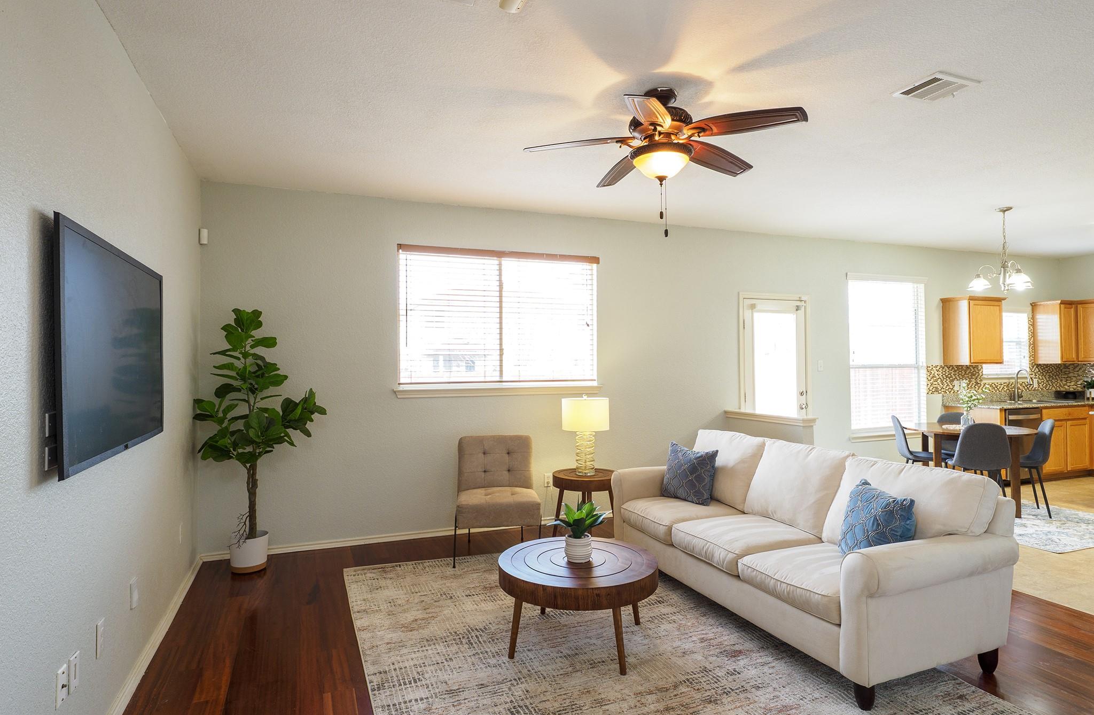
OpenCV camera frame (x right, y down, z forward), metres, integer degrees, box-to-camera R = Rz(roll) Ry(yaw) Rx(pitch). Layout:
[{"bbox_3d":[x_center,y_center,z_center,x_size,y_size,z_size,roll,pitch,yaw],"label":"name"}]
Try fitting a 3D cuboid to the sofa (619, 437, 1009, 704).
[{"bbox_3d":[1.305,0.975,3.295,0.914,0.894,2.095,0,-1,-23],"label":"sofa"}]

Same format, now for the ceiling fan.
[{"bbox_3d":[0.562,-1.096,2.841,1.330,0.452,1.330,0,-1,0],"label":"ceiling fan"}]

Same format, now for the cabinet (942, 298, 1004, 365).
[{"bbox_3d":[5.004,-0.309,6.686,0.597,0.766,0.330,0,-1,-20],"label":"cabinet"}]

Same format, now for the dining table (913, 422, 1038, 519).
[{"bbox_3d":[4.040,1.053,5.441,1.040,0.755,1.040,-1,-1,19],"label":"dining table"}]

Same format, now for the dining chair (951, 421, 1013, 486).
[{"bbox_3d":[3.911,1.015,5.153,0.440,0.860,0.510,-1,-1,24],"label":"dining chair"}]

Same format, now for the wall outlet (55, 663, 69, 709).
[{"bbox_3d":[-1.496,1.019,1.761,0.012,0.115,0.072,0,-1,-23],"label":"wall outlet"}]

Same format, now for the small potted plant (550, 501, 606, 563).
[{"bbox_3d":[0.157,0.875,2.860,0.268,0.292,0.255,0,-1,0],"label":"small potted plant"}]

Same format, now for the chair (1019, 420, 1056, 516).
[{"bbox_3d":[4.319,0.997,5.309,0.530,0.860,0.460,-1,-1,23],"label":"chair"}]

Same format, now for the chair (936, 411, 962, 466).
[{"bbox_3d":[4.271,1.023,5.877,0.440,0.860,0.510,-1,-1,24],"label":"chair"}]

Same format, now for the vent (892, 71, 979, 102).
[{"bbox_3d":[1.928,-1.325,2.822,0.300,0.025,0.250,0,-1,-21],"label":"vent"}]

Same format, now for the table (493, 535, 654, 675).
[{"bbox_3d":[0.157,1.218,2.868,0.785,0.420,0.785,0,-1,0],"label":"table"}]

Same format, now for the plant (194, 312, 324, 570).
[{"bbox_3d":[-1.984,0.561,3.967,0.790,1.810,0.660,0,-1,-23],"label":"plant"}]

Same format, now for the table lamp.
[{"bbox_3d":[0.305,0.614,4.516,0.383,0.624,0.383,0,-1,0],"label":"table lamp"}]

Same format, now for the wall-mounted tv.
[{"bbox_3d":[-1.536,-0.021,2.034,0.050,0.703,1.159,0,-1,-23],"label":"wall-mounted tv"}]

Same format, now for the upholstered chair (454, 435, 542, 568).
[{"bbox_3d":[-0.376,1.026,4.267,0.600,0.850,0.700,0,-1,-7],"label":"upholstered chair"}]

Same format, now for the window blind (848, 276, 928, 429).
[{"bbox_3d":[3.951,-0.054,6.543,1.234,1.731,0.060,0,-1,-21],"label":"window blind"}]

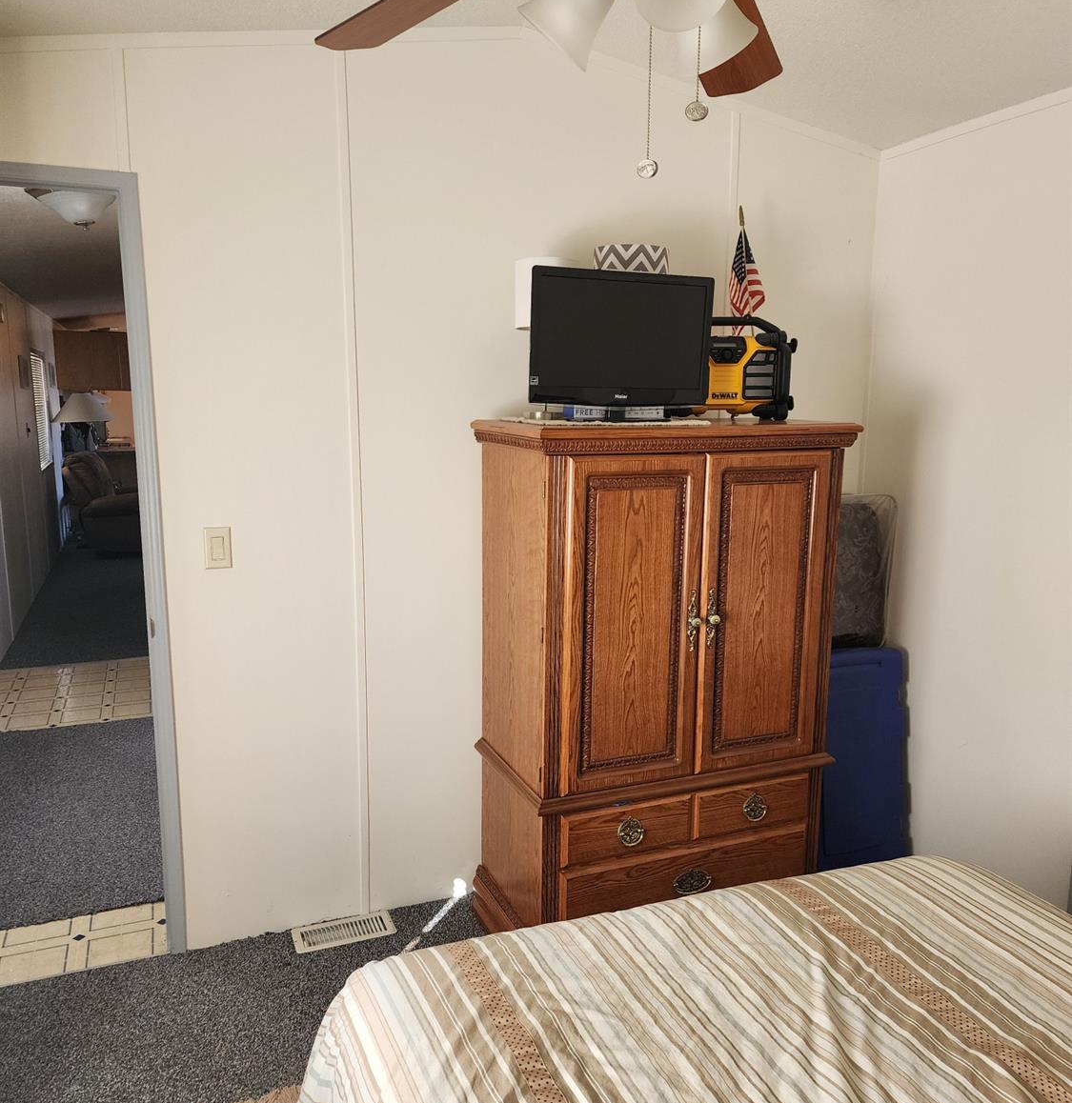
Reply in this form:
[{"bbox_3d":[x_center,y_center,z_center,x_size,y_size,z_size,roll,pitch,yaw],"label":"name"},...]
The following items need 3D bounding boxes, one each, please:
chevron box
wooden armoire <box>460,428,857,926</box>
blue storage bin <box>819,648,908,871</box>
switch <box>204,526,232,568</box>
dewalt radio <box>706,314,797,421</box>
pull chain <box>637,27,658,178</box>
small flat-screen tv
[{"bbox_3d":[0.271,-0.785,2.716,0.213,0.170,0.213,-4,11,-21],"label":"chevron box"},{"bbox_3d":[0.353,0.379,2.768,0.961,1.497,0.523,-4,11,-21],"label":"wooden armoire"},{"bbox_3d":[0.941,0.686,3.195,0.440,0.750,0.380,-4,11,-21],"label":"blue storage bin"},{"bbox_3d":[-0.857,-0.009,2.563,0.069,0.114,0.012,-4,11,-21],"label":"switch"},{"bbox_3d":[0.562,-0.540,2.805,0.385,0.303,0.210,1,10,3],"label":"dewalt radio"},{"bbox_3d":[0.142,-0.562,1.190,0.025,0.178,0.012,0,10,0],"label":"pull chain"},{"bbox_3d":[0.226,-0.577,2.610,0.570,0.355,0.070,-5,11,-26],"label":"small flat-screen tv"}]

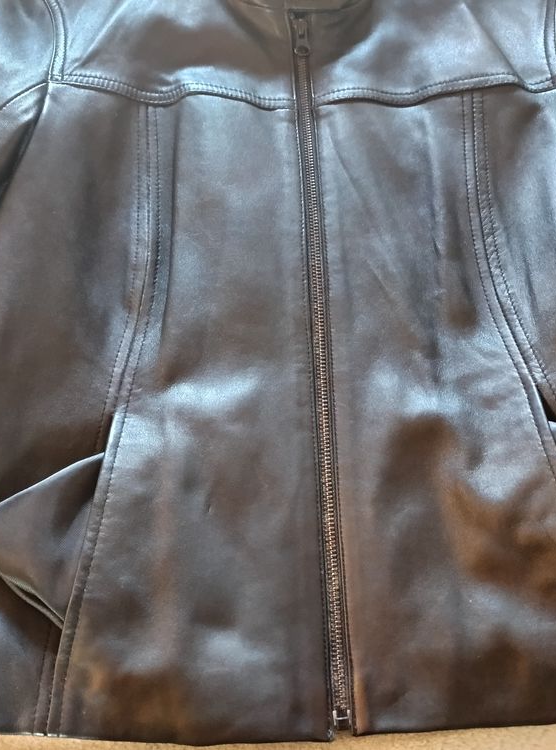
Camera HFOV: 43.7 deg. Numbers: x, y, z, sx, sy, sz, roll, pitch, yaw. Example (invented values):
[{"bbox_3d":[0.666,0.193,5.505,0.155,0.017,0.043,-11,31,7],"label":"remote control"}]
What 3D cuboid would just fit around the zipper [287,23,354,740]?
[{"bbox_3d":[0.026,-0.046,0.449,0.018,0.015,0.505,-2,71,-1],"label":"zipper"}]

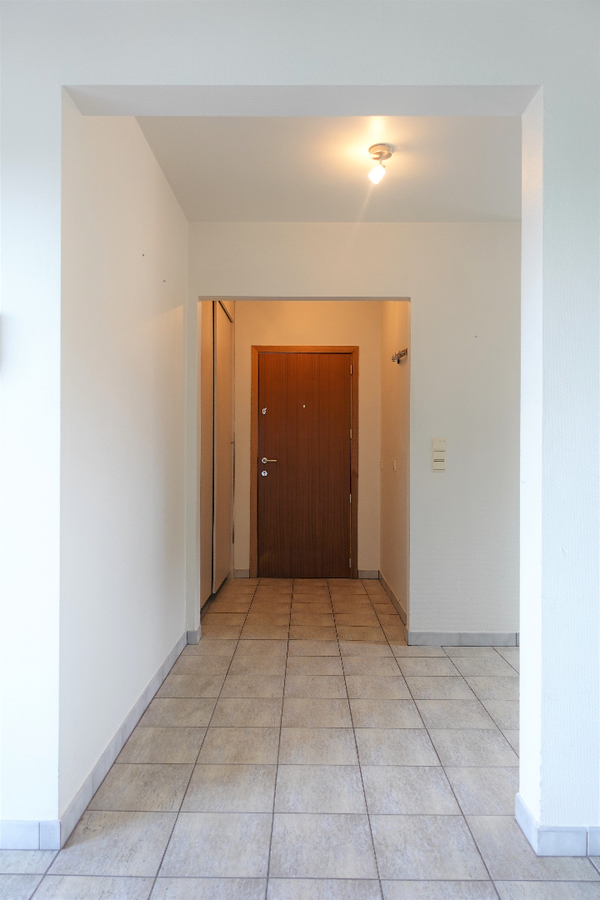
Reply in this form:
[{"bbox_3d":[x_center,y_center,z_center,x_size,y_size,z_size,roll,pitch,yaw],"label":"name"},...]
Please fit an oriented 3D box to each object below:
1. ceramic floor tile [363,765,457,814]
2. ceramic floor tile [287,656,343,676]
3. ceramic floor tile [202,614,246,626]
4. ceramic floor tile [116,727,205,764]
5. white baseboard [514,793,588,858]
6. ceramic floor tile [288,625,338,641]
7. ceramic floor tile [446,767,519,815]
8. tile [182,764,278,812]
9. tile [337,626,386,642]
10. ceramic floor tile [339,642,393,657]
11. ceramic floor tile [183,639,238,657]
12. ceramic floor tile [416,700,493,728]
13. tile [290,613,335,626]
[{"bbox_3d":[0.371,1.165,2.057,0.299,0.010,0.294,0,0,0],"label":"ceramic floor tile"},{"bbox_3d":[0.078,1.164,3.232,0.299,0.010,0.292,0,0,0],"label":"ceramic floor tile"},{"bbox_3d":[-0.518,1.172,4.138,0.300,0.010,0.297,0,0,0],"label":"ceramic floor tile"},{"bbox_3d":[-0.532,1.162,2.357,0.299,0.010,0.294,0,0,0],"label":"ceramic floor tile"},{"bbox_3d":[0.753,1.124,1.804,0.145,0.080,0.176,0,0,0],"label":"white baseboard"},{"bbox_3d":[0.083,1.174,3.837,0.300,0.010,0.297,0,0,0],"label":"ceramic floor tile"},{"bbox_3d":[0.668,1.159,2.040,0.298,0.010,0.293,0,0,1],"label":"ceramic floor tile"},{"bbox_3d":[-0.232,1.155,2.048,0.298,0.010,0.293,0,0,1],"label":"tile"},{"bbox_3d":[0.384,1.162,3.788,0.298,0.010,0.293,0,0,1],"label":"tile"},{"bbox_3d":[0.382,1.166,3.522,0.299,0.010,0.292,0,0,0],"label":"ceramic floor tile"},{"bbox_3d":[-0.522,1.164,3.527,0.299,0.010,0.294,0,0,0],"label":"ceramic floor tile"},{"bbox_3d":[0.677,1.167,2.641,0.299,0.010,0.292,0,0,0],"label":"ceramic floor tile"},{"bbox_3d":[0.087,1.161,4.082,0.298,0.010,0.293,0,0,1],"label":"tile"}]

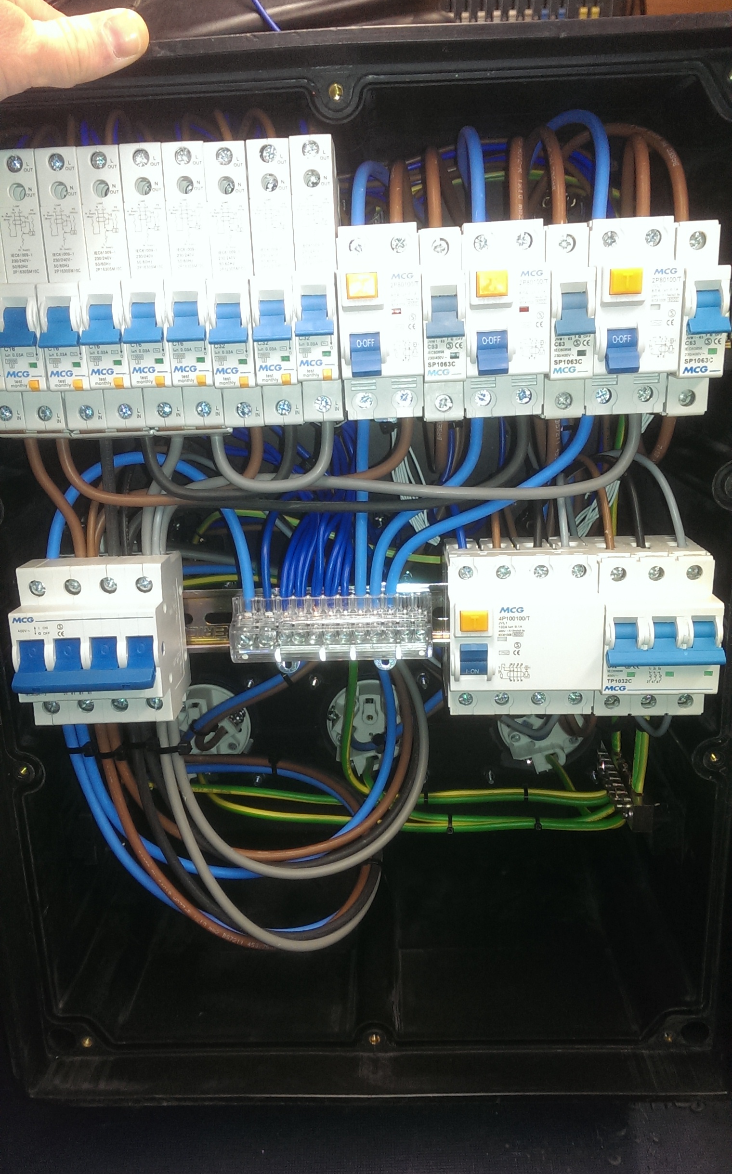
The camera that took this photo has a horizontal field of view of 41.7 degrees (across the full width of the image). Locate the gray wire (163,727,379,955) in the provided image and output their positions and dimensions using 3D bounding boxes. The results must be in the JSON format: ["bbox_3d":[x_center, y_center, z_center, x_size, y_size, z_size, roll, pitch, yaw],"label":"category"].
[{"bbox_3d":[-0.052,0.130,0.542,0.116,0.130,0.076,-1,15,3],"label":"gray wire"}]

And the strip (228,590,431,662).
[{"bbox_3d":[-0.017,0.020,0.505,0.104,0.032,0.035,-1,15,3],"label":"strip"}]

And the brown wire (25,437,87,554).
[{"bbox_3d":[-0.154,-0.044,0.480,0.019,0.070,0.022,-1,15,3],"label":"brown wire"}]

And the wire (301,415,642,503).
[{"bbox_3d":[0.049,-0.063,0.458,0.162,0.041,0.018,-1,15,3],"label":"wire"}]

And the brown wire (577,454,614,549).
[{"bbox_3d":[0.118,-0.043,0.490,0.015,0.048,0.030,-1,15,3],"label":"brown wire"}]

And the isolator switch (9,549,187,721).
[{"bbox_3d":[-0.136,0.027,0.493,0.072,0.083,0.075,-1,15,3],"label":"isolator switch"}]

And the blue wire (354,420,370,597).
[{"bbox_3d":[-0.002,-0.038,0.477,0.007,0.100,0.023,-1,15,3],"label":"blue wire"}]

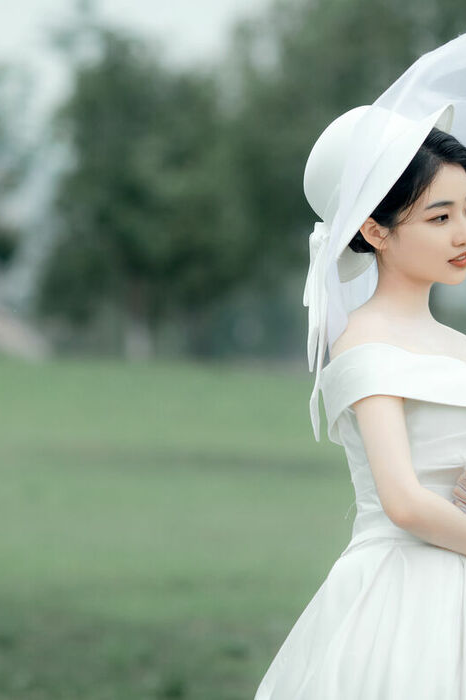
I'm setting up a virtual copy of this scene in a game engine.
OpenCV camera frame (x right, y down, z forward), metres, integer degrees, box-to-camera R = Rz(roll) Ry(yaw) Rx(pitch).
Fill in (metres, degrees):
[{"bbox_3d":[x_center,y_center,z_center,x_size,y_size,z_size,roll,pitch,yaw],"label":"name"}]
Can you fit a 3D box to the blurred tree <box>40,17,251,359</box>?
[{"bbox_3d":[-1.374,-2.552,60.000,3.300,5.400,3.200,0,1,0],"label":"blurred tree"}]

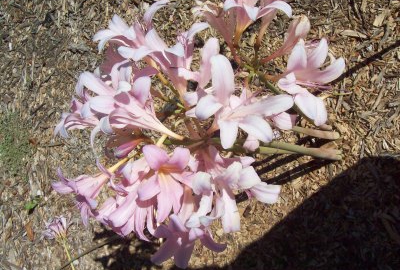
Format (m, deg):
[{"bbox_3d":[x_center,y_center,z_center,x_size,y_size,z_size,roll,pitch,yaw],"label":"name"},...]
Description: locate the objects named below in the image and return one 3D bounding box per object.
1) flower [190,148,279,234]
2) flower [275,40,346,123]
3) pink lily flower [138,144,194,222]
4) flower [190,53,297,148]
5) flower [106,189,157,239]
[{"bbox_3d":[0.039,0.066,0.485,0.095,0.095,0.080,-57,40,18],"label":"flower"},{"bbox_3d":[0.134,-0.064,0.505,0.075,0.090,0.095,9,92,49],"label":"flower"},{"bbox_3d":[-0.039,0.058,0.480,0.088,0.078,0.075,-55,20,19],"label":"pink lily flower"},{"bbox_3d":[0.045,-0.037,0.455,0.075,0.100,0.100,-35,67,52],"label":"flower"},{"bbox_3d":[-0.085,0.099,0.530,0.060,0.060,0.080,23,79,34],"label":"flower"}]

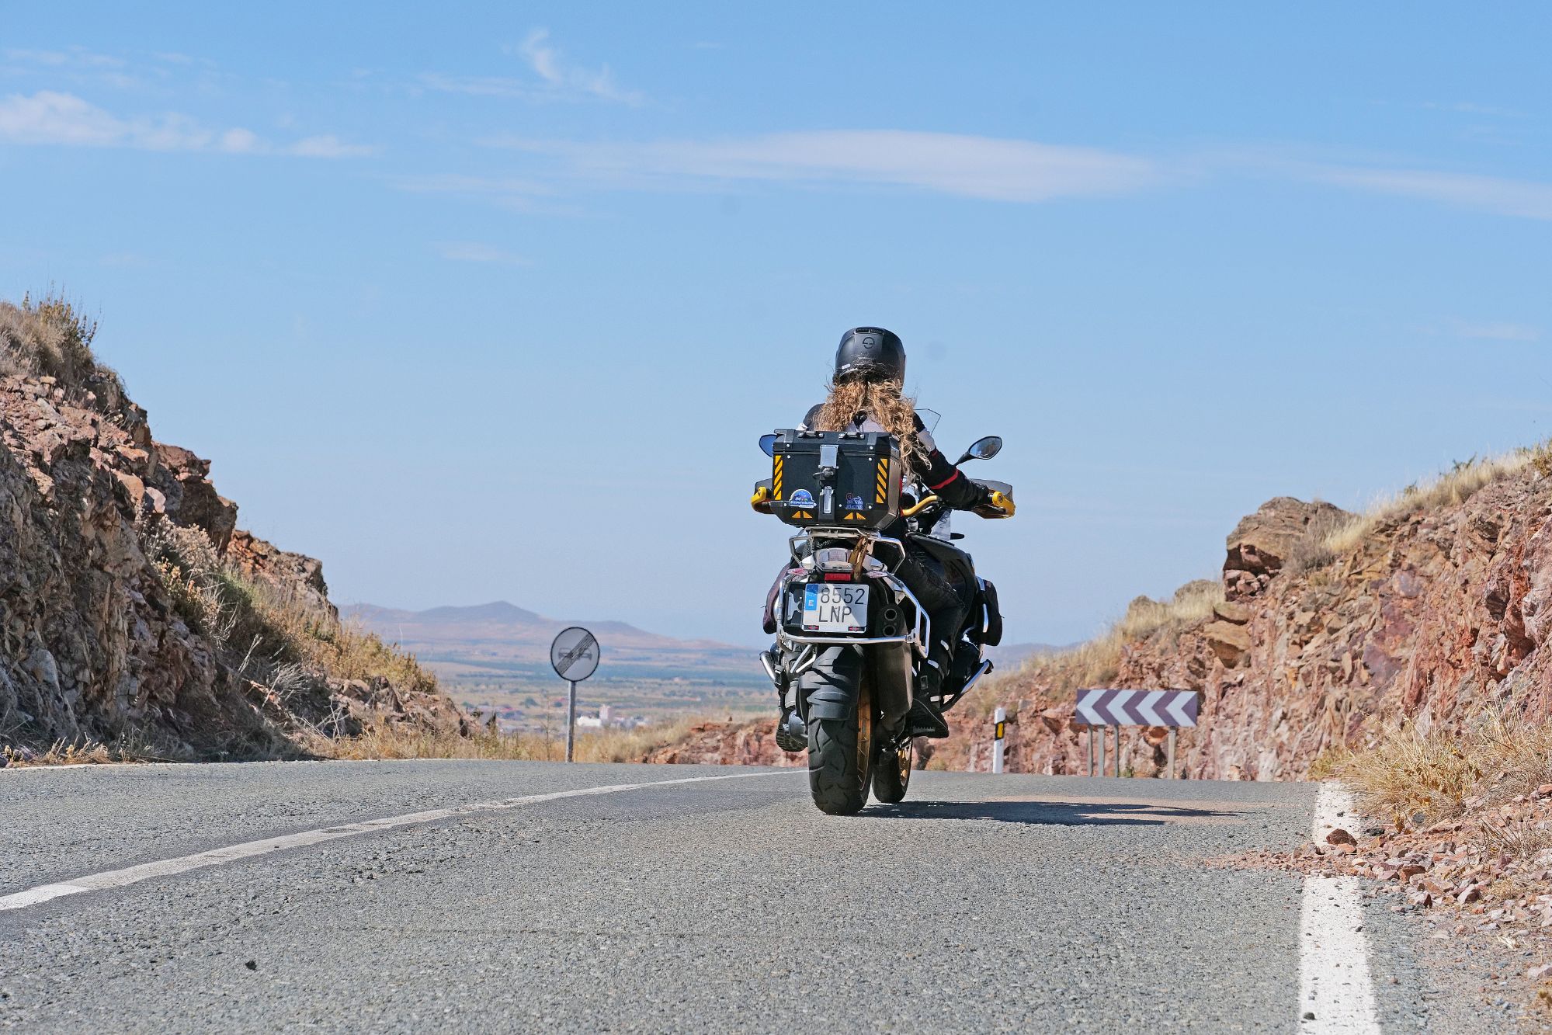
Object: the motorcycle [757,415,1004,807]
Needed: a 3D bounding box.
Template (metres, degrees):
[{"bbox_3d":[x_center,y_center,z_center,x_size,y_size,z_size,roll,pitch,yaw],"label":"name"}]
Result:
[{"bbox_3d":[0.355,0.335,16.530,0.980,1.460,2.270,2,-2,8],"label":"motorcycle"}]

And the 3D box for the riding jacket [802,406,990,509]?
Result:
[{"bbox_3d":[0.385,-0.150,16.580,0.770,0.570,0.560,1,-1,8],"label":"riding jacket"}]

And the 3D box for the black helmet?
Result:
[{"bbox_3d":[0.343,-0.563,16.500,0.250,0.260,0.330,0,-2,7],"label":"black helmet"}]

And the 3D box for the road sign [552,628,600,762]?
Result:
[{"bbox_3d":[-3.330,3.130,74.200,0.900,2.650,0.100,3,-1,-29],"label":"road sign"}]

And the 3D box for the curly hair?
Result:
[{"bbox_3d":[0.337,-0.350,16.380,0.400,0.310,0.220,0,-1,8],"label":"curly hair"}]

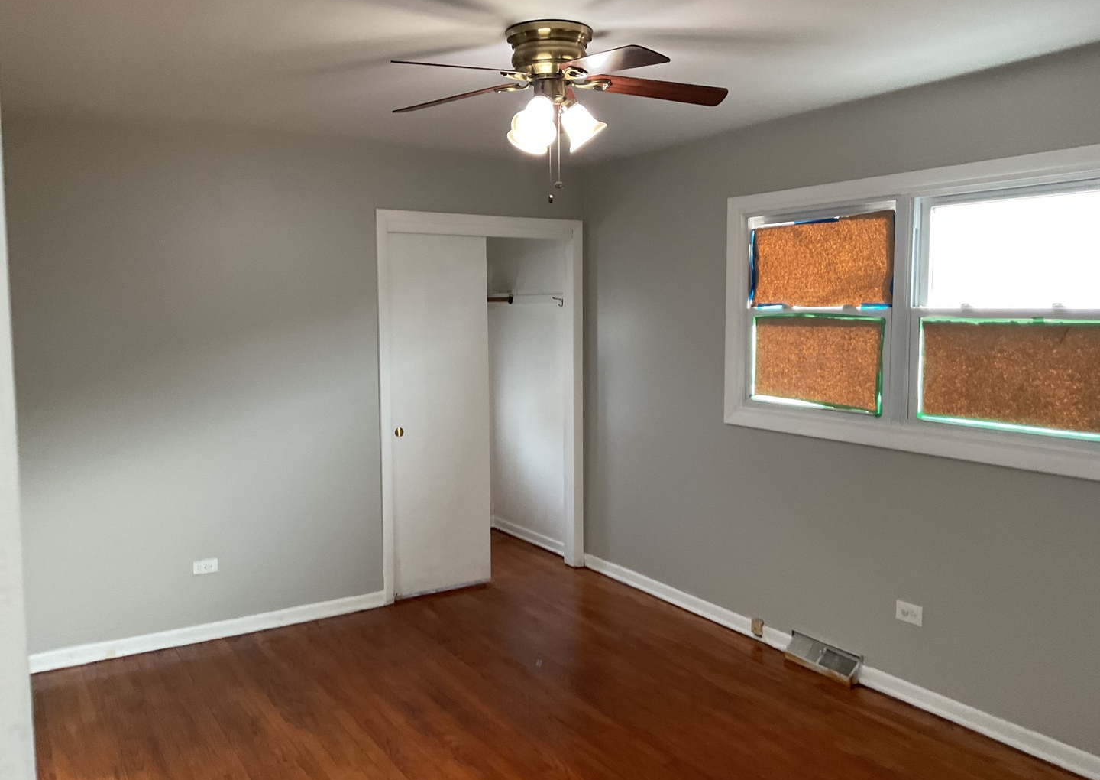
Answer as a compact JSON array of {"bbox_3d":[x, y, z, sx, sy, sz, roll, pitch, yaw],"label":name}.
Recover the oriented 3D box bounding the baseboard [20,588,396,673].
[{"bbox_3d":[-1.607,1.161,4.496,1.695,0.090,0.020,-4,6,-32],"label":"baseboard"}]

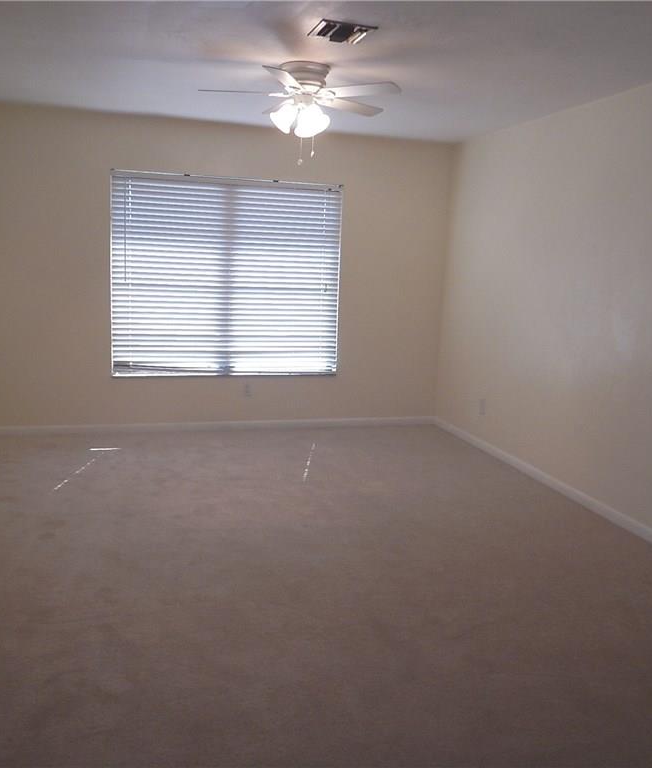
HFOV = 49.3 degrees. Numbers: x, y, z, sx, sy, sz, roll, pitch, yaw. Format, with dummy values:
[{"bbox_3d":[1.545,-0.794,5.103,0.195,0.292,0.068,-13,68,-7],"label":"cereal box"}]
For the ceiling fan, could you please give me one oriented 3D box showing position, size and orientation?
[{"bbox_3d":[-0.126,-1.518,3.812,1.110,0.350,1.110,-1,11,-16],"label":"ceiling fan"}]

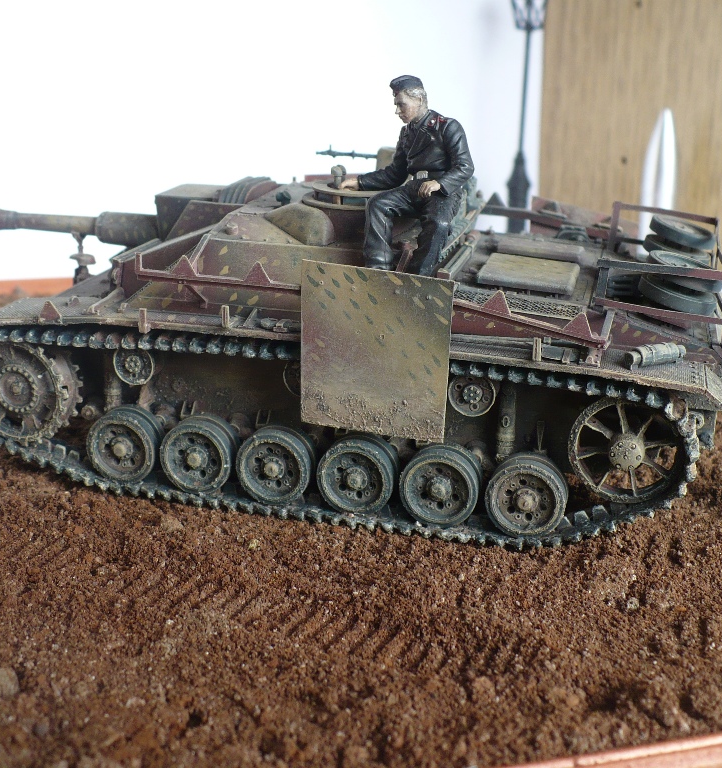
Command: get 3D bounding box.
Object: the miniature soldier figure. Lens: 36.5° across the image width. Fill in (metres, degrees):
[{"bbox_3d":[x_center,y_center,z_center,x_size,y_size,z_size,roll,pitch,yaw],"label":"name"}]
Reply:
[{"bbox_3d":[0.005,-0.039,0.207,0.028,0.037,0.022,18,26,38],"label":"miniature soldier figure"}]

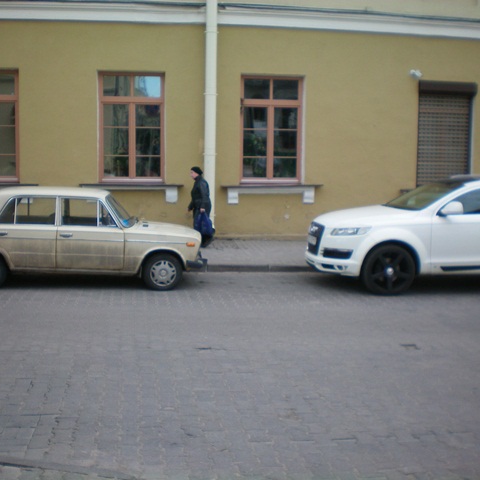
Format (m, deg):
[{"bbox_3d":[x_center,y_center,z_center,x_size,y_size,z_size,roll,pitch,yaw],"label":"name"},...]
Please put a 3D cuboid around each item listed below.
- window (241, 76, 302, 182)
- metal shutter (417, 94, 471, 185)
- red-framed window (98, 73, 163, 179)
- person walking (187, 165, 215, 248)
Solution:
[{"bbox_3d":[0.708,-2.479,15.798,1.420,2.380,0.120,0,6,-8],"label":"window"},{"bbox_3d":[4.733,-2.302,16.340,1.310,2.140,0.100,0,6,-8],"label":"metal shutter"},{"bbox_3d":[-2.369,-2.473,15.344,1.430,2.380,0.120,0,6,-8],"label":"red-framed window"},{"bbox_3d":[-0.795,-0.664,14.133,0.560,1.630,0.520,0,6,-8],"label":"person walking"}]

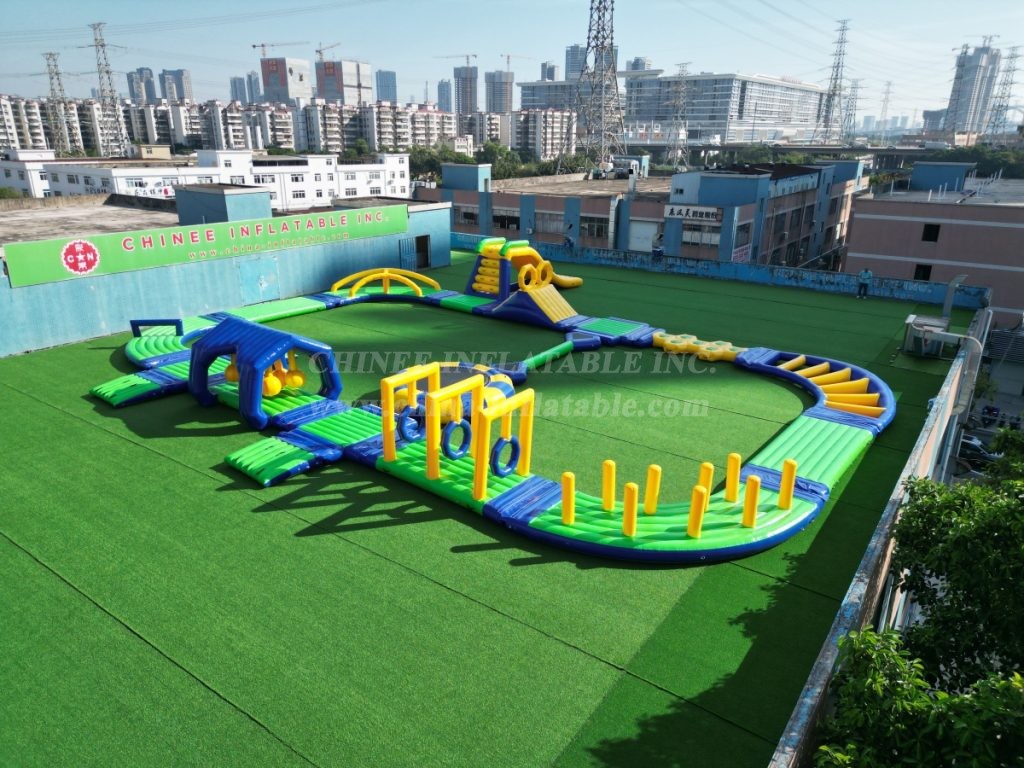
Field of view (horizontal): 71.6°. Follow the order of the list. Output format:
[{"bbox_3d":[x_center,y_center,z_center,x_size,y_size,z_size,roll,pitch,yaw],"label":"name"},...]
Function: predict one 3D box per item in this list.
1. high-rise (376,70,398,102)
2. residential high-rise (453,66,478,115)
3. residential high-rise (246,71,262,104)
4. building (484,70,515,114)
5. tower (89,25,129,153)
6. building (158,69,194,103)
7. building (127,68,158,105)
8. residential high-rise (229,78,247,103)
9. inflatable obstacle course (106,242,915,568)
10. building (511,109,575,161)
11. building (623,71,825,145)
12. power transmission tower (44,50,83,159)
[{"bbox_3d":[-180.630,-399.180,1042.200,27.000,110.700,20.000,3,19,8],"label":"high-rise"},{"bbox_3d":[-64.940,-391.570,1015.850,28.000,114.900,22.000,6,20,17],"label":"residential high-rise"},{"bbox_3d":[-447.120,-484.160,1235.600,22.000,108.200,19.000,-6,21,-18],"label":"residential high-rise"},{"bbox_3d":[-20.210,-447.320,1148.130,37.000,103.400,24.000,12,23,30],"label":"building"},{"bbox_3d":[-139.210,-97.610,247.390,8.500,51.000,10.000,14,23,35],"label":"tower"},{"bbox_3d":[-447.430,-368.310,958.940,31.000,103.600,21.000,0,19,0],"label":"building"},{"bbox_3d":[-485.150,-363.210,942.410,26.000,104.300,21.000,0,19,0],"label":"building"},{"bbox_3d":[-499.610,-504.320,1298.960,26.000,102.400,20.000,-7,21,-19],"label":"residential high-rise"},{"bbox_3d":[-0.273,-2.610,27.655,27.740,2.850,25.620,14,23,34],"label":"inflatable obstacle course"},{"bbox_3d":[18.520,-139.930,406.040,20.700,30.900,34.100,16,25,37],"label":"building"},{"bbox_3d":[180.830,-210.070,568.910,78.500,53.800,222.400,15,25,35],"label":"building"},{"bbox_3d":[-152.490,-90.380,242.090,7.500,40.700,9.000,14,23,35],"label":"power transmission tower"}]

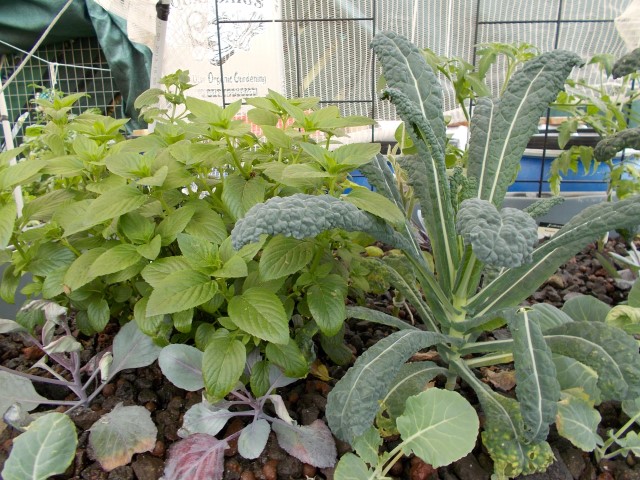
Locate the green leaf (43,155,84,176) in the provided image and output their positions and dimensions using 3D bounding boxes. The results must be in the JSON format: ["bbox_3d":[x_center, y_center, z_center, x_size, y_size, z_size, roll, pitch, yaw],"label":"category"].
[{"bbox_3d":[-0.353,-0.103,0.662,0.057,0.016,0.037,-14,35,-38],"label":"green leaf"}]

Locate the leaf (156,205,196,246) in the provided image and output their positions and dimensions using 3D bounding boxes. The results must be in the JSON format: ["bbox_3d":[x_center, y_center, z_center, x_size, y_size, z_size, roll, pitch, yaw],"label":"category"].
[{"bbox_3d":[-0.185,-0.020,0.621,0.064,0.054,0.044,-14,20,-40],"label":"leaf"}]

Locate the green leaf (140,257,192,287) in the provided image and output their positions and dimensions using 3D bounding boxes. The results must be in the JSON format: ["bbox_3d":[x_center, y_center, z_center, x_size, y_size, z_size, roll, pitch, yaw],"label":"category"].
[{"bbox_3d":[-0.170,0.034,0.552,0.067,0.017,0.042,-11,43,-32],"label":"green leaf"}]

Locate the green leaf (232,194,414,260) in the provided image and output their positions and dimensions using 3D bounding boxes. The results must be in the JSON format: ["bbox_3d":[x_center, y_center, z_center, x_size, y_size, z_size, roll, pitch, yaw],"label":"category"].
[{"bbox_3d":[0.006,-0.014,0.560,0.218,0.080,0.075,-5,16,-13],"label":"green leaf"}]

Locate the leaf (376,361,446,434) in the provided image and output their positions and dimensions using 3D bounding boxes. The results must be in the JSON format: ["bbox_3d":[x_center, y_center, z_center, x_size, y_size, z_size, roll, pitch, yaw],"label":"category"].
[{"bbox_3d":[0.120,0.201,0.610,0.117,0.035,0.058,-32,55,-31],"label":"leaf"}]

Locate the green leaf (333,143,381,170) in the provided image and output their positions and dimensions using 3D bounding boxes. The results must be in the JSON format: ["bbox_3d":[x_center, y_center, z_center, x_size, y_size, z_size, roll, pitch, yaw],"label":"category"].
[{"bbox_3d":[0.047,-0.108,0.620,0.073,0.018,0.038,-30,43,0],"label":"green leaf"}]

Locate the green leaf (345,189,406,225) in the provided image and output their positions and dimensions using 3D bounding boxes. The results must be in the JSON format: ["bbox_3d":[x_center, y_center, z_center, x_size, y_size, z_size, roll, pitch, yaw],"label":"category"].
[{"bbox_3d":[0.063,-0.035,0.555,0.080,0.015,0.035,29,46,22],"label":"green leaf"}]

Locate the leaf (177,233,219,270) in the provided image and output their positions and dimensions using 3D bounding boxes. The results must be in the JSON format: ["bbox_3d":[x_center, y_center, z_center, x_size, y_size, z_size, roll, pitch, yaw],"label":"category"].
[{"bbox_3d":[-0.150,0.012,0.577,0.069,0.043,0.047,8,18,30],"label":"leaf"}]

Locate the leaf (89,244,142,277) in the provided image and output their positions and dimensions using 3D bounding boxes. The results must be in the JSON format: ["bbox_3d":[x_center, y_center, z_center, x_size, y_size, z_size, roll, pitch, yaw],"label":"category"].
[{"bbox_3d":[-0.257,0.029,0.605,0.069,0.015,0.040,-29,51,-26],"label":"leaf"}]

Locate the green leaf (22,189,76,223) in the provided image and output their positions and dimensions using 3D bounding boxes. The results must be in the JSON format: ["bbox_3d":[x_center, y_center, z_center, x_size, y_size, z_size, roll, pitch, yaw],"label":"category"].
[{"bbox_3d":[-0.384,-0.050,0.685,0.080,0.015,0.042,-37,55,-22],"label":"green leaf"}]

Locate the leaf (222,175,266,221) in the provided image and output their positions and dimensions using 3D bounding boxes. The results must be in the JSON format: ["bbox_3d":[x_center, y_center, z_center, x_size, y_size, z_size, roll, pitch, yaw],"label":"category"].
[{"bbox_3d":[-0.102,-0.053,0.630,0.054,0.062,0.042,2,16,11],"label":"leaf"}]

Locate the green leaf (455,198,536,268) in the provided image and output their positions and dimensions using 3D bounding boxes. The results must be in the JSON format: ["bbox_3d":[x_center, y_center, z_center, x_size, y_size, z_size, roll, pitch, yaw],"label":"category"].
[{"bbox_3d":[0.196,-0.011,0.530,0.080,0.066,0.080,2,15,11],"label":"green leaf"}]

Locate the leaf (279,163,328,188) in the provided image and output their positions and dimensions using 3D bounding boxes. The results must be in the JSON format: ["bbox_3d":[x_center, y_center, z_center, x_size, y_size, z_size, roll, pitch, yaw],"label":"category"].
[{"bbox_3d":[-0.022,-0.082,0.610,0.069,0.037,0.054,-8,17,-24],"label":"leaf"}]

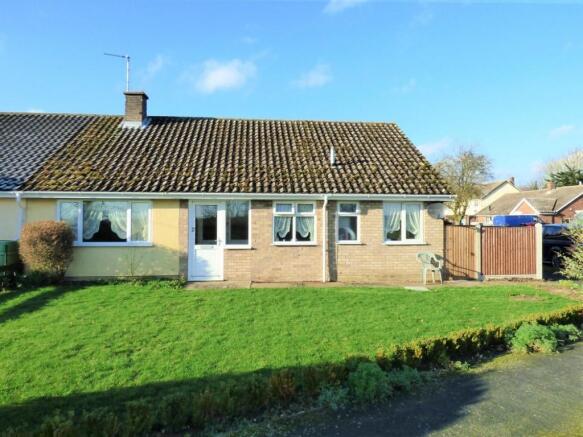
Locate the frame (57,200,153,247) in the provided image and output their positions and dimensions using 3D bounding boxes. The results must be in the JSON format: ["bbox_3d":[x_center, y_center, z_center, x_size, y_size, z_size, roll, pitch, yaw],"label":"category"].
[{"bbox_3d":[-4.640,0.117,9.655,2.292,1.162,0.100,0,-1,-5],"label":"frame"}]

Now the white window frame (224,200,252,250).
[{"bbox_3d":[-1.382,0.176,10.100,0.730,1.290,0.100,0,0,0],"label":"white window frame"}]

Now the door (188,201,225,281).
[{"bbox_3d":[-2.223,0.580,10.100,0.930,2.090,0.100,0,0,0],"label":"door"}]

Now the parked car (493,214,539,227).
[{"bbox_3d":[16.382,0.797,26.984,4.500,2.020,1.880,0,-1,-3],"label":"parked car"}]

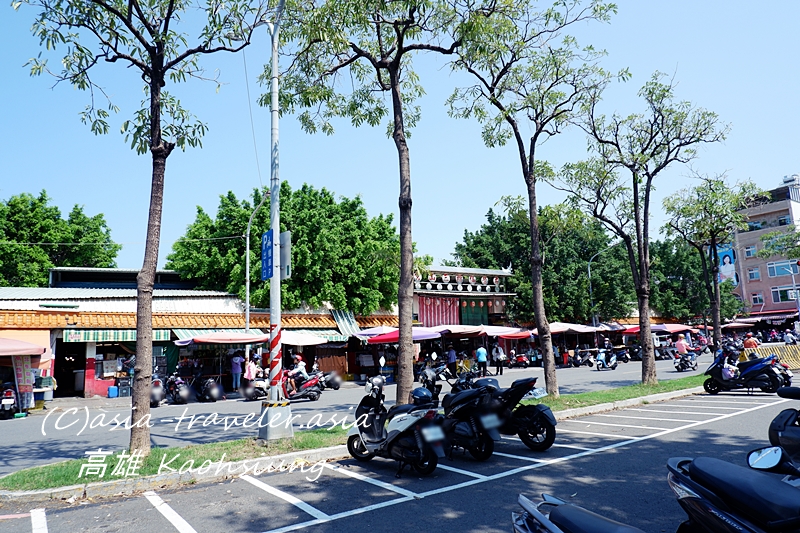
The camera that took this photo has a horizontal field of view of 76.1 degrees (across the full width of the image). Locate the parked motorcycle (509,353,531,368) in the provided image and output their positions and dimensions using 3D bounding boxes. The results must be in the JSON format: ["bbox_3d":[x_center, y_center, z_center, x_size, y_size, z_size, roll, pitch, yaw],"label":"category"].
[{"bbox_3d":[7.054,5.564,30.605,0.660,1.060,1.720,6,-12,-41],"label":"parked motorcycle"}]

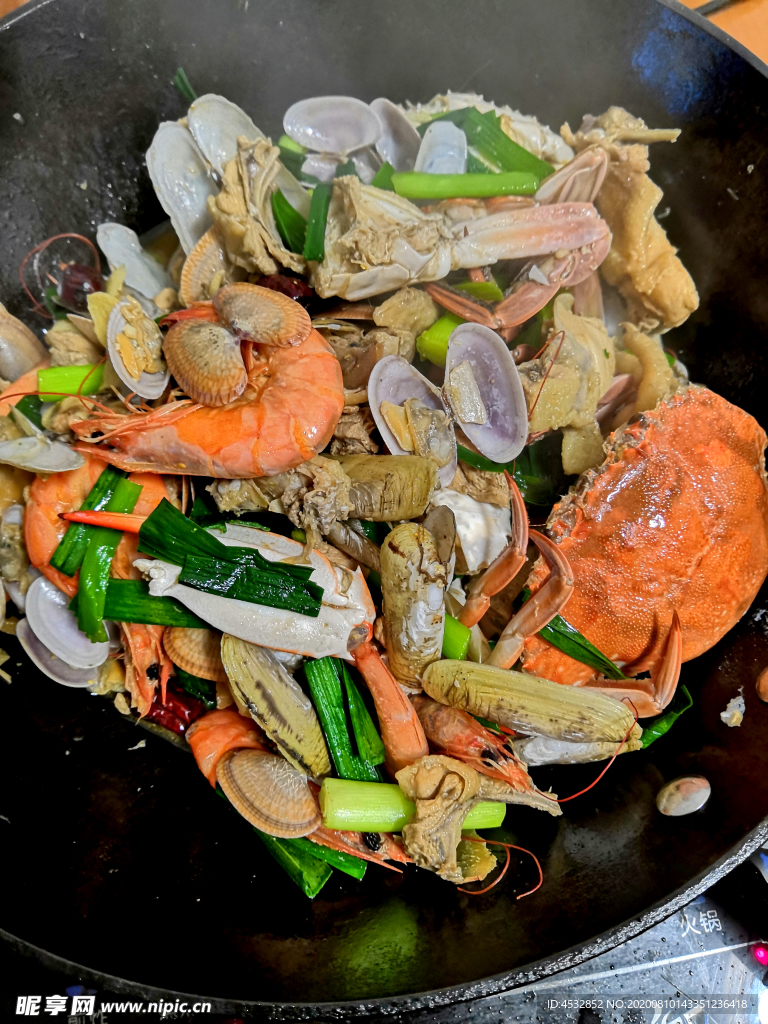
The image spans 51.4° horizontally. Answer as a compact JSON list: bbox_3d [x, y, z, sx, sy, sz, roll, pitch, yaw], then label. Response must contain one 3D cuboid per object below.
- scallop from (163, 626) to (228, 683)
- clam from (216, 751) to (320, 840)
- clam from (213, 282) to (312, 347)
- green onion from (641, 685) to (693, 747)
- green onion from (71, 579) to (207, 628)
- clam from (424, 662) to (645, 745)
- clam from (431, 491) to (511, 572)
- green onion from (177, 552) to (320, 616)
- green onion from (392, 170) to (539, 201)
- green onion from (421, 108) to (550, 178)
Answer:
[{"bbox_3d":[-0.058,0.045,0.259,0.030,0.011,0.024,23,73,10],"label":"scallop"},{"bbox_3d":[-0.033,0.082,0.232,0.032,0.011,0.022,34,84,7],"label":"clam"},{"bbox_3d":[-0.044,-0.071,0.286,0.036,0.011,0.021,21,74,6],"label":"clam"},{"bbox_3d":[0.078,0.059,0.226,0.025,0.008,0.008,-39,73,-11],"label":"green onion"},{"bbox_3d":[-0.080,0.033,0.264,0.050,0.005,0.013,7,71,5],"label":"green onion"},{"bbox_3d":[0.044,0.058,0.238,0.066,0.013,0.017,12,76,3],"label":"clam"},{"bbox_3d":[0.029,0.007,0.269,0.028,0.013,0.028,24,77,-1],"label":"clam"},{"bbox_3d":[-0.043,0.023,0.255,0.047,0.005,0.011,12,80,5],"label":"green onion"},{"bbox_3d":[0.030,-0.123,0.300,0.055,0.009,0.010,1,70,3],"label":"green onion"},{"bbox_3d":[0.040,-0.141,0.307,0.052,0.011,0.025,14,84,1],"label":"green onion"}]

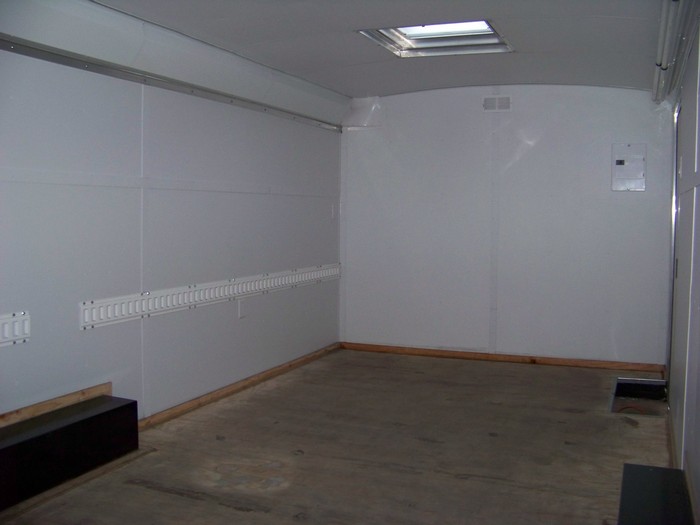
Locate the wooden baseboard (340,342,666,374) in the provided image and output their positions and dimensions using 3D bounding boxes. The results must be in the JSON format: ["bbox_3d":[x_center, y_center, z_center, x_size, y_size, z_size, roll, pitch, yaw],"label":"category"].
[{"bbox_3d":[1.079,0.725,5.525,2.470,0.056,0.026,2,4,20],"label":"wooden baseboard"}]

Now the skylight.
[{"bbox_3d":[0.500,-1.266,3.987,0.700,0.110,0.720,2,4,23],"label":"skylight"}]

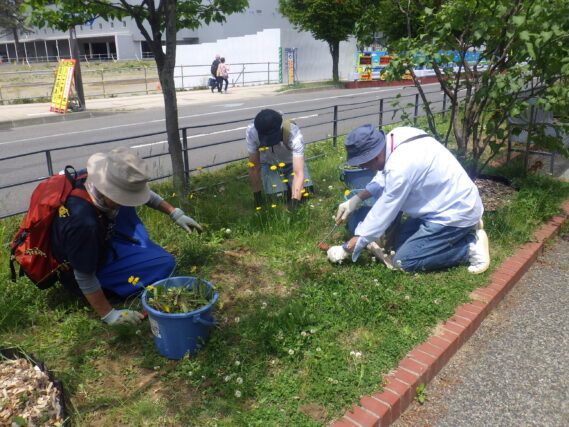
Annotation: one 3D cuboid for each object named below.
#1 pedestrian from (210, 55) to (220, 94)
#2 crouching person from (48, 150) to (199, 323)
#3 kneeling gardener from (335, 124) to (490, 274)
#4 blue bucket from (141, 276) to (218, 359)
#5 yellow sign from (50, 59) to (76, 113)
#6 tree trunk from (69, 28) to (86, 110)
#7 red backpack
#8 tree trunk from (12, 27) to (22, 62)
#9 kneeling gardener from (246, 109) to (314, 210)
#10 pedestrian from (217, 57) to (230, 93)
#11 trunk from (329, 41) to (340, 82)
[{"bbox_3d":[-3.148,-6.364,21.000,0.450,1.680,0.500,-16,22,-42],"label":"pedestrian"},{"bbox_3d":[-0.810,0.038,2.428,0.680,0.750,0.680,6,18,21],"label":"crouching person"},{"bbox_3d":[0.753,-0.131,2.739,0.860,0.770,0.560,4,17,17],"label":"kneeling gardener"},{"bbox_3d":[-0.443,0.441,1.935,0.320,0.260,0.320,-1,16,0],"label":"blue bucket"},{"bbox_3d":[-5.961,-3.449,12.500,0.660,1.420,0.500,10,19,31],"label":"yellow sign"},{"bbox_3d":[-5.773,-4.064,12.900,0.260,2.450,0.260,-1,16,0],"label":"tree trunk"},{"bbox_3d":[-1.200,0.072,2.360,0.220,0.520,0.290,29,24,12],"label":"red backpack"},{"bbox_3d":[-27.263,-17.256,47.000,0.500,3.600,0.500,-1,16,0],"label":"tree trunk"},{"bbox_3d":[-0.027,-0.515,3.967,0.560,0.780,0.680,1,17,5],"label":"kneeling gardener"},{"bbox_3d":[-2.770,-6.266,20.900,0.420,1.580,0.480,-16,22,-42],"label":"pedestrian"},{"bbox_3d":[2.469,-7.430,22.500,0.420,2.100,0.380,-1,16,0],"label":"trunk"}]

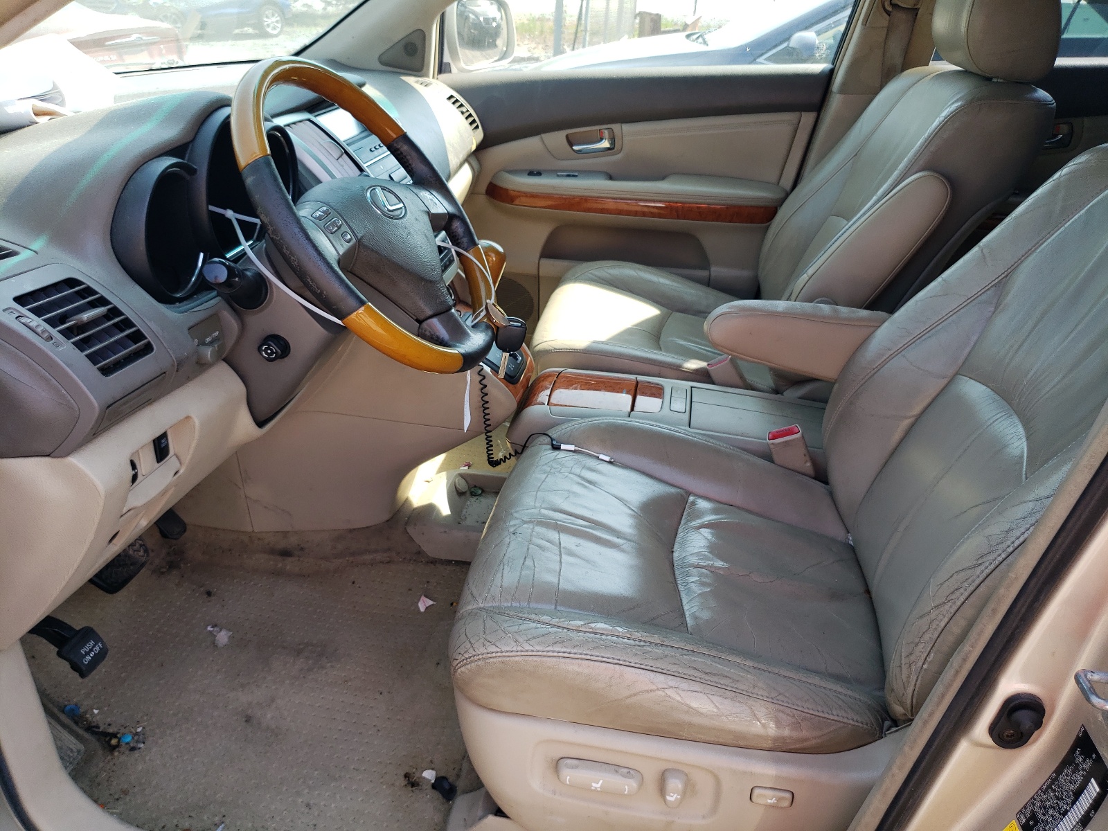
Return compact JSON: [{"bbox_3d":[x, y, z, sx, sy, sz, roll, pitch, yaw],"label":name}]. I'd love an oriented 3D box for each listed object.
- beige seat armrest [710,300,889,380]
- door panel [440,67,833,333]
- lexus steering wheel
[{"bbox_3d":[0.365,-0.102,1.187,0.310,0.100,0.075,8,29,8],"label":"beige seat armrest"},{"bbox_3d":[0.103,-0.495,1.966,0.940,0.680,0.150,8,29,8],"label":"door panel"},{"bbox_3d":[-0.212,-0.207,0.931,0.090,0.385,0.385,-28,15,24],"label":"lexus steering wheel"}]

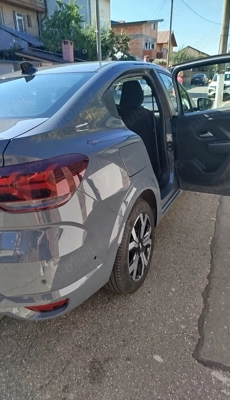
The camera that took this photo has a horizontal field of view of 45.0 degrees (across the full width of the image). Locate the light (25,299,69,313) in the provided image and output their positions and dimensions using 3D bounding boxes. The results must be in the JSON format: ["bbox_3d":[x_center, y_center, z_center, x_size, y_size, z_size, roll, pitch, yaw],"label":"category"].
[{"bbox_3d":[-0.288,0.458,1.191,0.177,0.050,0.040,-3,21,2],"label":"light"}]

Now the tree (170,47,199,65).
[{"bbox_3d":[10.025,-19.546,40.000,4.400,4.800,4.200,2,21,14],"label":"tree"}]

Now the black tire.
[{"bbox_3d":[0.100,0.299,1.864,0.200,0.620,0.620,6,24,26],"label":"black tire"}]

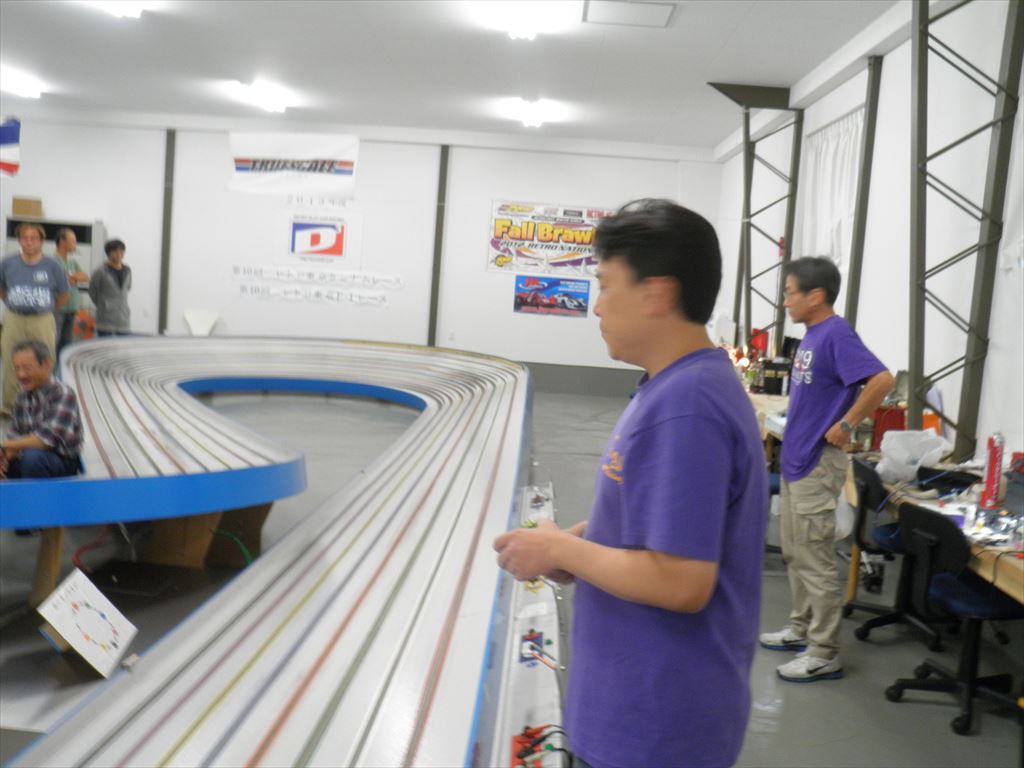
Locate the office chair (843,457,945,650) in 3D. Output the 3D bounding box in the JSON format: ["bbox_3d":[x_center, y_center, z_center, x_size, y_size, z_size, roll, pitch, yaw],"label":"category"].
[{"bbox_3d":[1.901,0.793,4.802,0.580,0.810,0.570,3,5,-5],"label":"office chair"}]

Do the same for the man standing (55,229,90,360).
[{"bbox_3d":[-4.555,-0.688,10.250,0.420,1.770,0.520,6,5,21],"label":"man standing"}]

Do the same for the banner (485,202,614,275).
[{"bbox_3d":[0.724,-2.260,15.886,2.150,1.102,0.030,4,5,1],"label":"banner"}]

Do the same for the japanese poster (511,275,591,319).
[{"bbox_3d":[0.638,-1.383,15.961,1.170,0.585,0.020,4,5,1],"label":"japanese poster"}]

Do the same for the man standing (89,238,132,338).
[{"bbox_3d":[-4.179,-0.616,10.451,0.350,1.760,0.520,8,6,40],"label":"man standing"}]

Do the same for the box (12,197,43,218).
[{"bbox_3d":[-7.100,-2.597,14.747,0.440,0.310,0.350,4,5,1],"label":"box"}]

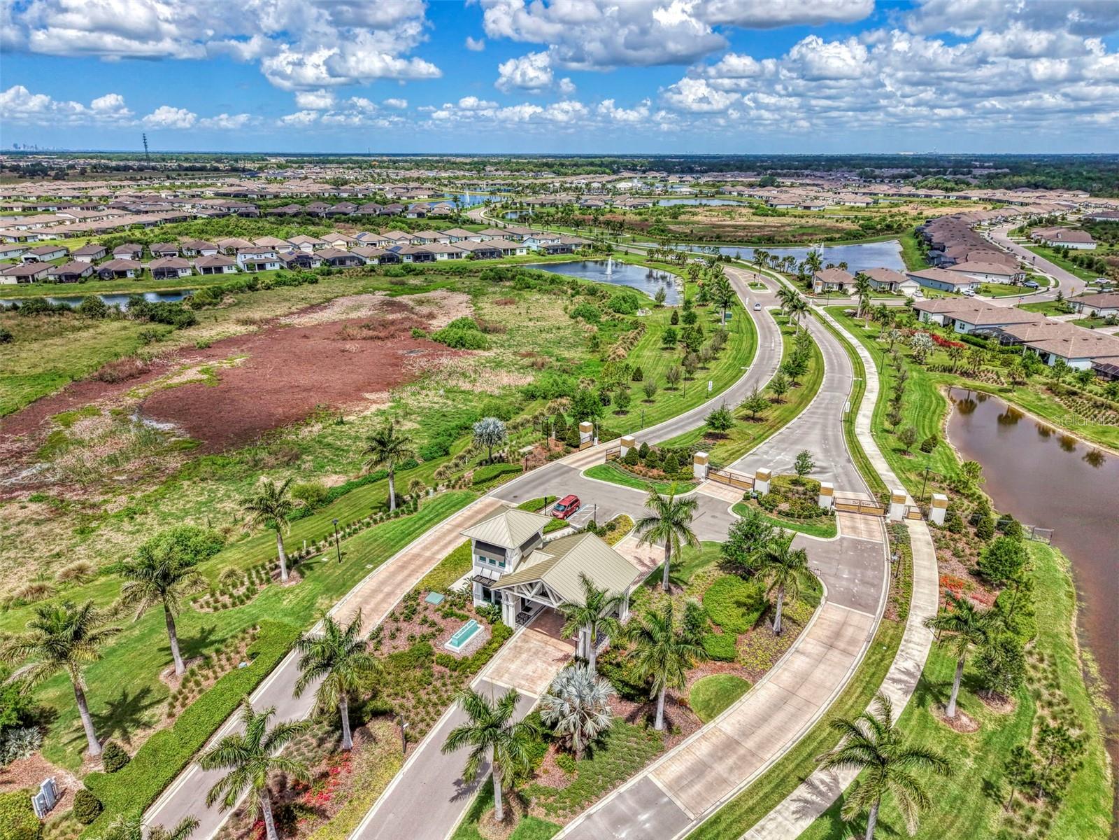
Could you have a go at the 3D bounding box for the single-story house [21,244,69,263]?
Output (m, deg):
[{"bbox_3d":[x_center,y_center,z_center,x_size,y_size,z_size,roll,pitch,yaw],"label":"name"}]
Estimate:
[{"bbox_3d":[-219.532,-70.722,329.132,10.800,5.300,22.000,-2,19,-5],"label":"single-story house"}]

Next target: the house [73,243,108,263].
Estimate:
[{"bbox_3d":[-197.138,-69.853,323.784,10.200,5.600,22.000,-5,20,-15],"label":"house"}]

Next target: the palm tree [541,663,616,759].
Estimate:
[{"bbox_3d":[1.288,21.355,55.990,5.430,7.060,5.430,0,19,0],"label":"palm tree"}]

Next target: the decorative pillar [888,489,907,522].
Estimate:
[{"bbox_3d":[42.294,10.769,97.065,1.450,3.420,1.450,5,20,14],"label":"decorative pillar"}]

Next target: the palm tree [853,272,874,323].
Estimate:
[{"bbox_3d":[82.519,-33.368,211.632,5.400,11.800,5.400,0,19,0],"label":"palm tree"}]

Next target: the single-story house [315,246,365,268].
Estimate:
[{"bbox_3d":[-90.559,-66.517,314.869,12.600,5.500,22.000,-10,21,-27],"label":"single-story house"}]

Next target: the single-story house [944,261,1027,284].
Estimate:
[{"bbox_3d":[154.167,-53.801,281.274,21.000,5.600,12.200,18,26,41],"label":"single-story house"}]

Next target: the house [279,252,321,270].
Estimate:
[{"bbox_3d":[-98.065,-61.123,294.301,12.900,5.600,20.000,-9,21,-25],"label":"house"}]

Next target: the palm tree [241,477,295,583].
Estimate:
[{"bbox_3d":[-29.045,11.450,78.587,5.430,10.930,5.430,0,19,0],"label":"palm tree"}]

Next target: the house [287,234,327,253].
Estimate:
[{"bbox_3d":[-119.373,-83.318,365.601,12.300,5.600,20.000,-13,23,-33],"label":"house"}]

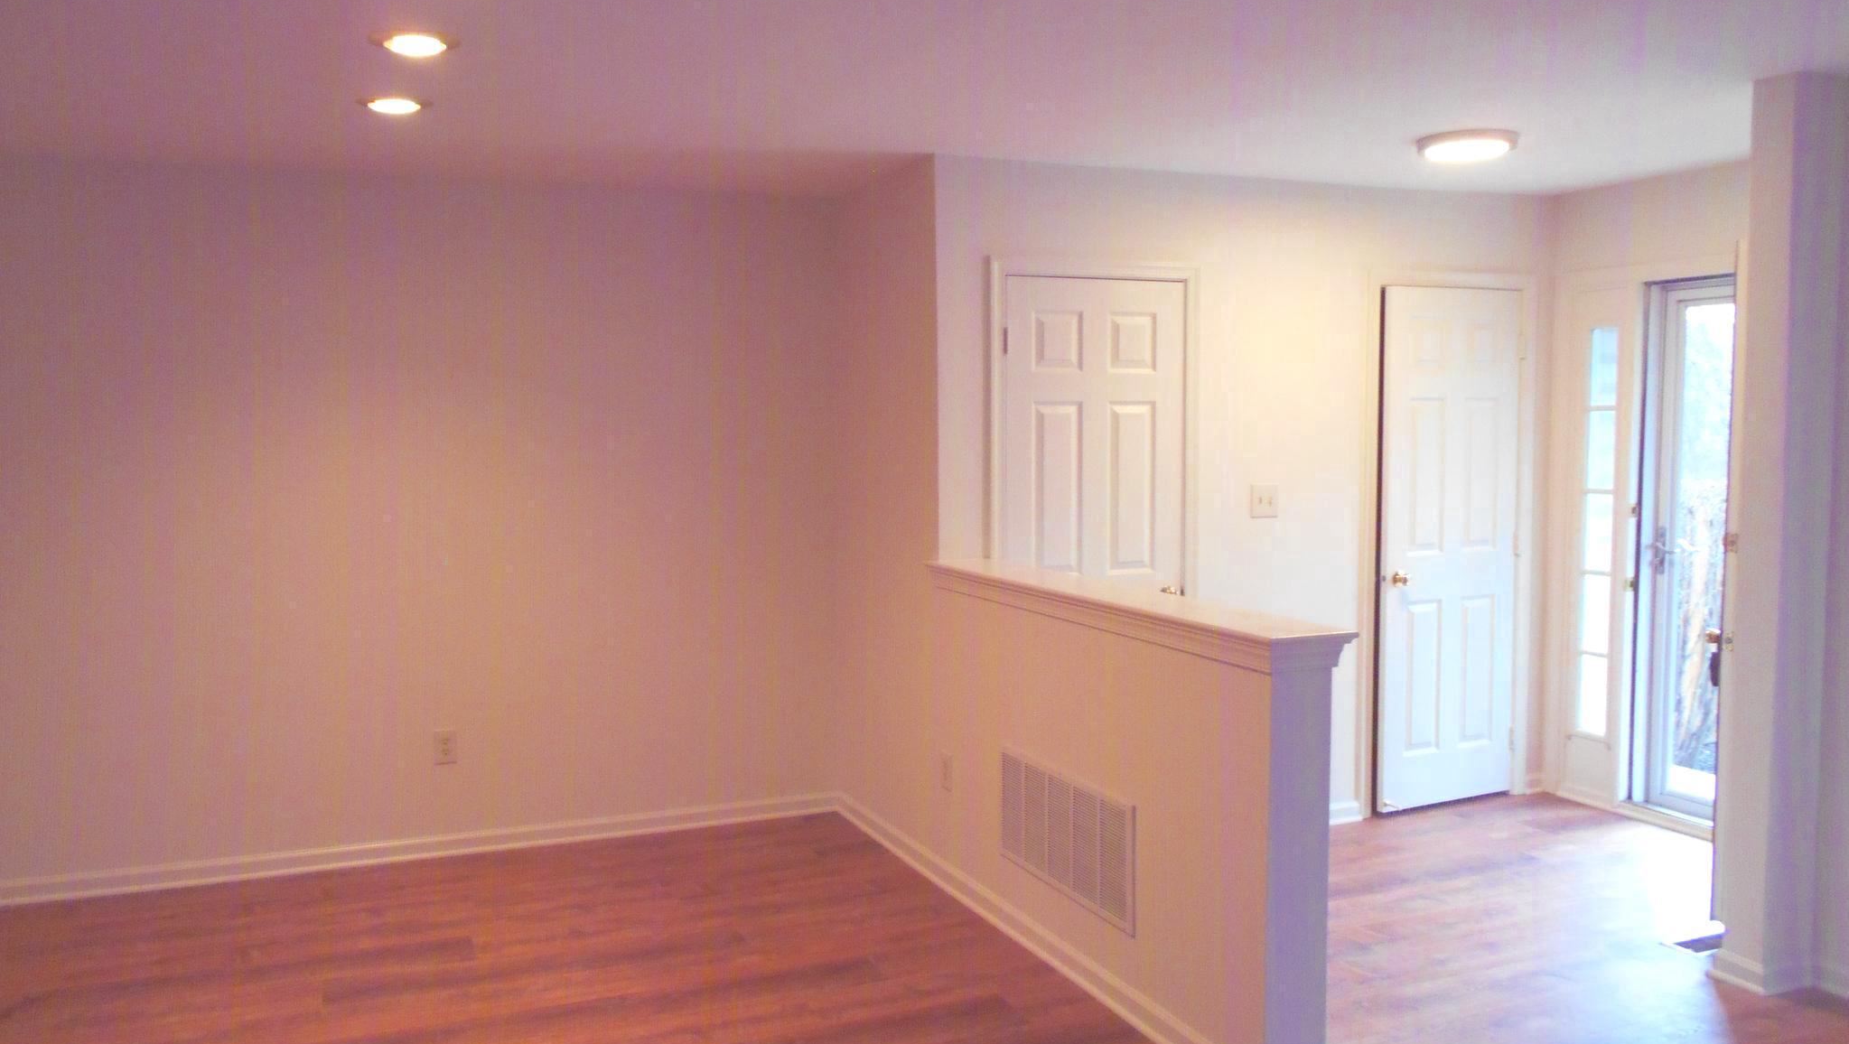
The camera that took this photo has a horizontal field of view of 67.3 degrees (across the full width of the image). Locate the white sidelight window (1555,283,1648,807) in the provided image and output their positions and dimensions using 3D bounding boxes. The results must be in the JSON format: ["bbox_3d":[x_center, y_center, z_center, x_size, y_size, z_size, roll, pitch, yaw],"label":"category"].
[{"bbox_3d":[2.636,0.091,5.425,0.050,2.003,0.362,-2,4,-23],"label":"white sidelight window"}]

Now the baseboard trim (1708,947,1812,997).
[{"bbox_3d":[2.290,1.224,3.814,0.180,0.080,0.174,-2,4,-23],"label":"baseboard trim"}]

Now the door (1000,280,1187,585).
[{"bbox_3d":[0.605,0.173,4.845,0.715,2.025,0.050,-2,4,-23],"label":"door"}]

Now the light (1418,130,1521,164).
[{"bbox_3d":[1.708,-1.173,4.369,0.295,0.050,0.295,-2,4,-23],"label":"light"}]

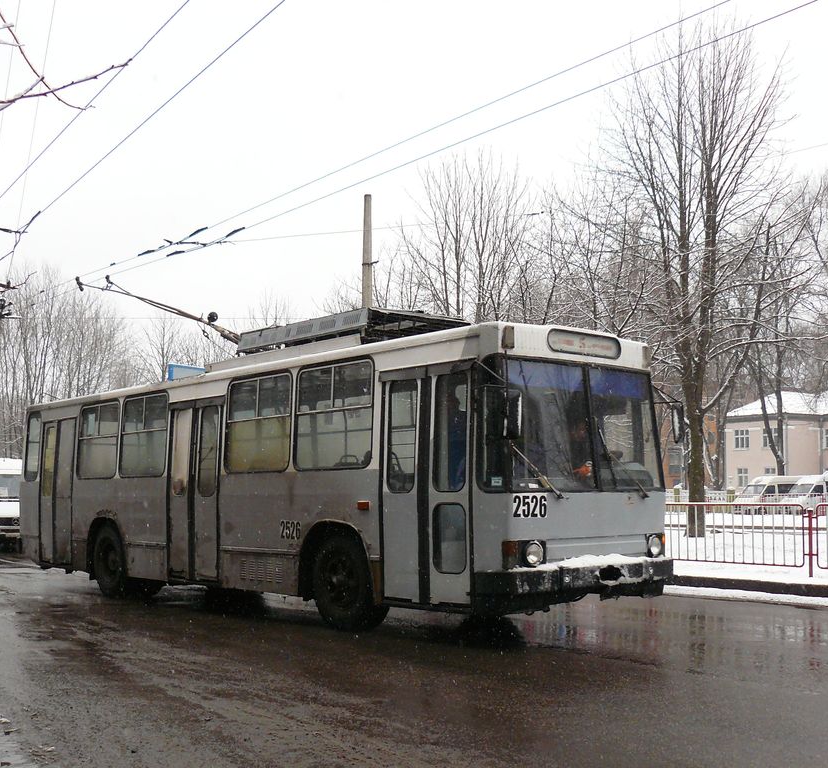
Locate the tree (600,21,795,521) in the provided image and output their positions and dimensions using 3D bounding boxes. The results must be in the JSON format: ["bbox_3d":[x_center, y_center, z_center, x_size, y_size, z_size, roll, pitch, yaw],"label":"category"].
[{"bbox_3d":[7.587,-2.972,28.769,5.000,14.100,5.000,0,-6,0],"label":"tree"}]

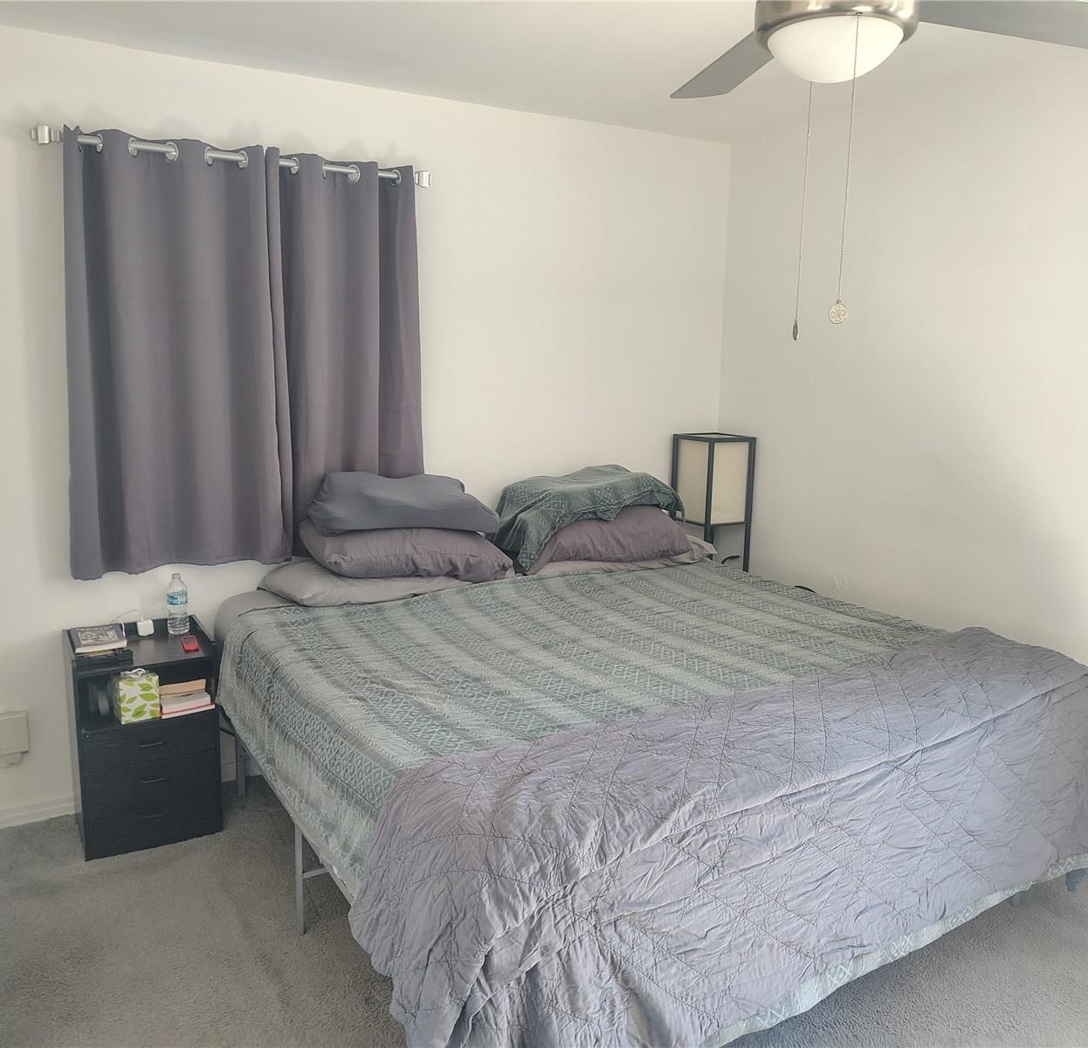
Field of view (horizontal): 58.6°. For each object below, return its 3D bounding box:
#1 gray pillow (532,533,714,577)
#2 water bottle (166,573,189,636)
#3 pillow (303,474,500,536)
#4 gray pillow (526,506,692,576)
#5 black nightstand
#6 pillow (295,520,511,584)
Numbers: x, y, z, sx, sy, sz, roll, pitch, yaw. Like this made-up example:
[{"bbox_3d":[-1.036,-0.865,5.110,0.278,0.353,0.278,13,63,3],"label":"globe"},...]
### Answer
[{"bbox_3d":[0.298,0.129,3.912,0.770,0.120,0.460,-5,12,-30],"label":"gray pillow"},{"bbox_3d":[-1.234,0.266,3.261,0.066,0.203,0.066,-5,12,-30],"label":"water bottle"},{"bbox_3d":[-0.497,-0.070,3.414,0.650,0.170,0.420,1,16,-25],"label":"pillow"},{"bbox_3d":[0.218,0.035,3.836,0.720,0.210,0.460,-5,15,-30],"label":"gray pillow"},{"bbox_3d":[-1.297,0.673,3.139,0.405,0.637,0.335,-5,12,-30],"label":"black nightstand"},{"bbox_3d":[-0.481,0.095,3.431,0.690,0.170,0.450,2,12,-23],"label":"pillow"}]

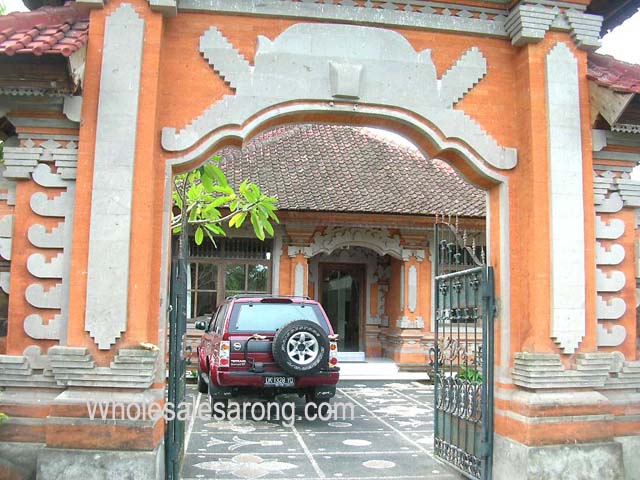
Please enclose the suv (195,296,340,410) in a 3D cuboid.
[{"bbox_3d":[-0.990,1.760,10.450,1.760,1.740,4.500,3,-6,-14],"label":"suv"}]

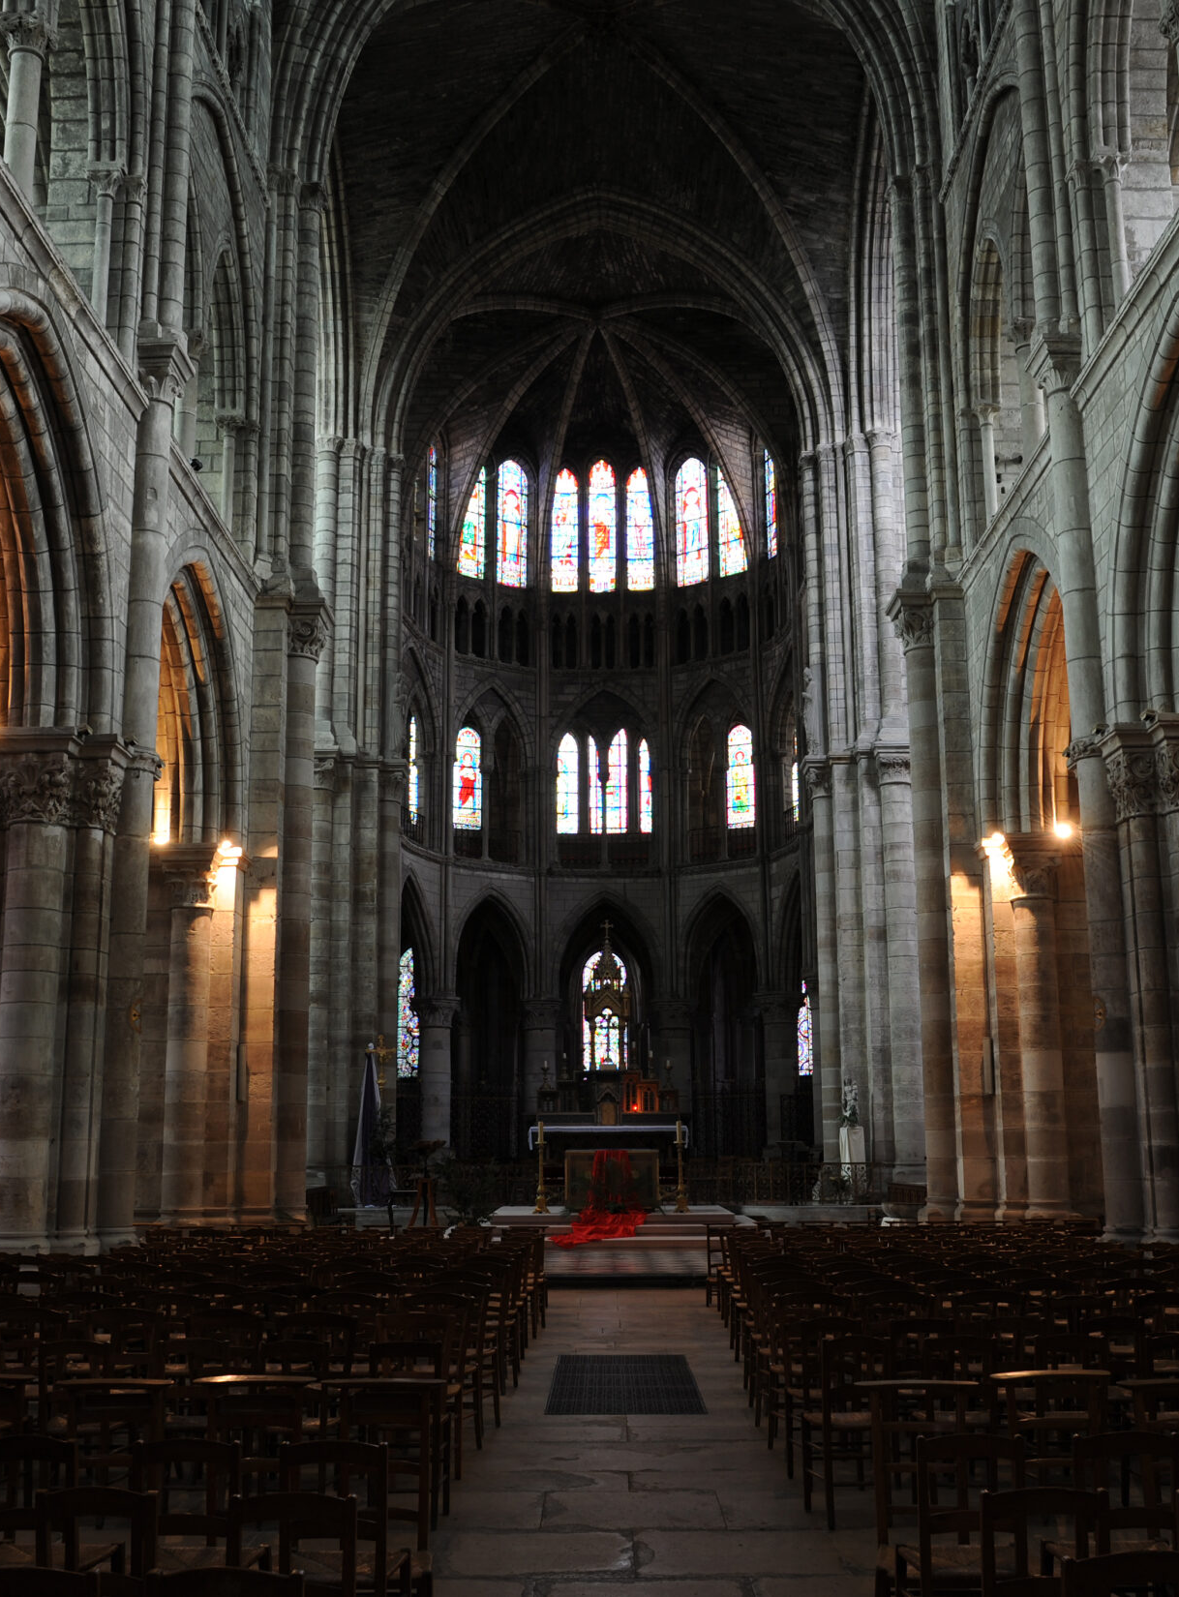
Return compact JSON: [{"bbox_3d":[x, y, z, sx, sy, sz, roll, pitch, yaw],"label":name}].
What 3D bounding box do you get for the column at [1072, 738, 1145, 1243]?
[{"bbox_3d":[5.511,1.956,17.017,0.520,5.369,0.520,0,-11,0],"label":"column"}]

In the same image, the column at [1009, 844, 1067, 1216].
[{"bbox_3d":[6.386,3.208,22.887,0.740,5.300,0.740,0,-12,1],"label":"column"}]

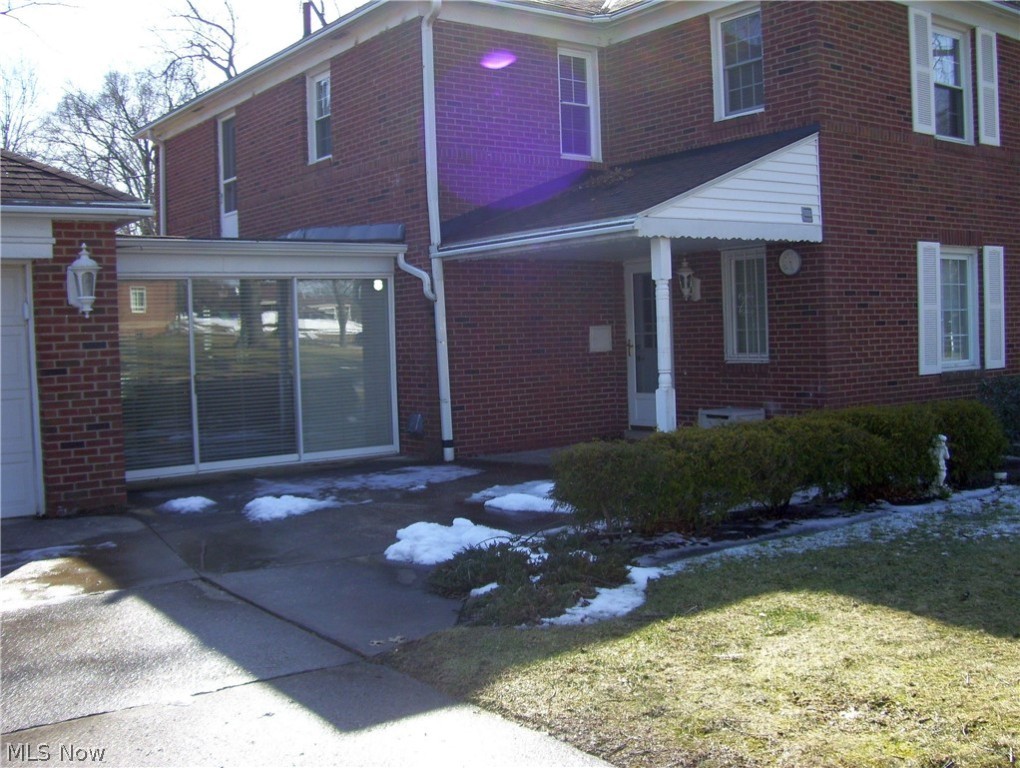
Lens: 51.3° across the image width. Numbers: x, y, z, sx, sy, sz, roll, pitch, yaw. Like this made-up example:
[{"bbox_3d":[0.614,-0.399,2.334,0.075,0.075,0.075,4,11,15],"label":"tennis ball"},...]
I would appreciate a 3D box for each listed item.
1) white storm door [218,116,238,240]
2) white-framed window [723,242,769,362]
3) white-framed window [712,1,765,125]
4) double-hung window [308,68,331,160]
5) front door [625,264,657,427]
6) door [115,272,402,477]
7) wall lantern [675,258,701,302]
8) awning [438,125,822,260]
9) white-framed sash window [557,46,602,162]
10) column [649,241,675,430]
[{"bbox_3d":[-4.395,-3.173,16.729,0.090,2.030,0.670,-4,4,-37],"label":"white storm door"},{"bbox_3d":[2.668,-0.881,11.919,0.120,1.288,0.635,-4,3,-38],"label":"white-framed window"},{"bbox_3d":[2.555,-3.549,11.818,0.120,1.151,0.719,-4,3,-38],"label":"white-framed window"},{"bbox_3d":[-2.467,-3.502,13.984,0.120,1.128,0.658,-4,3,-38],"label":"double-hung window"},{"bbox_3d":[1.756,-0.477,13.134,0.120,2.068,0.799,-4,3,-38],"label":"front door"},{"bbox_3d":[-2.804,-0.131,11.763,3.572,2.120,0.113,-4,3,-38],"label":"door"},{"bbox_3d":[2.063,-1.216,12.365,0.291,0.509,0.207,-4,3,-38],"label":"wall lantern"},{"bbox_3d":[1.179,-2.032,11.456,2.707,1.241,3.187,-4,3,-38],"label":"awning"},{"bbox_3d":[0.852,-3.469,13.253,0.677,1.372,0.120,-4,3,-38],"label":"white-framed sash window"},{"bbox_3d":[1.421,-0.273,9.791,0.122,2.171,0.122,-4,3,-38],"label":"column"}]

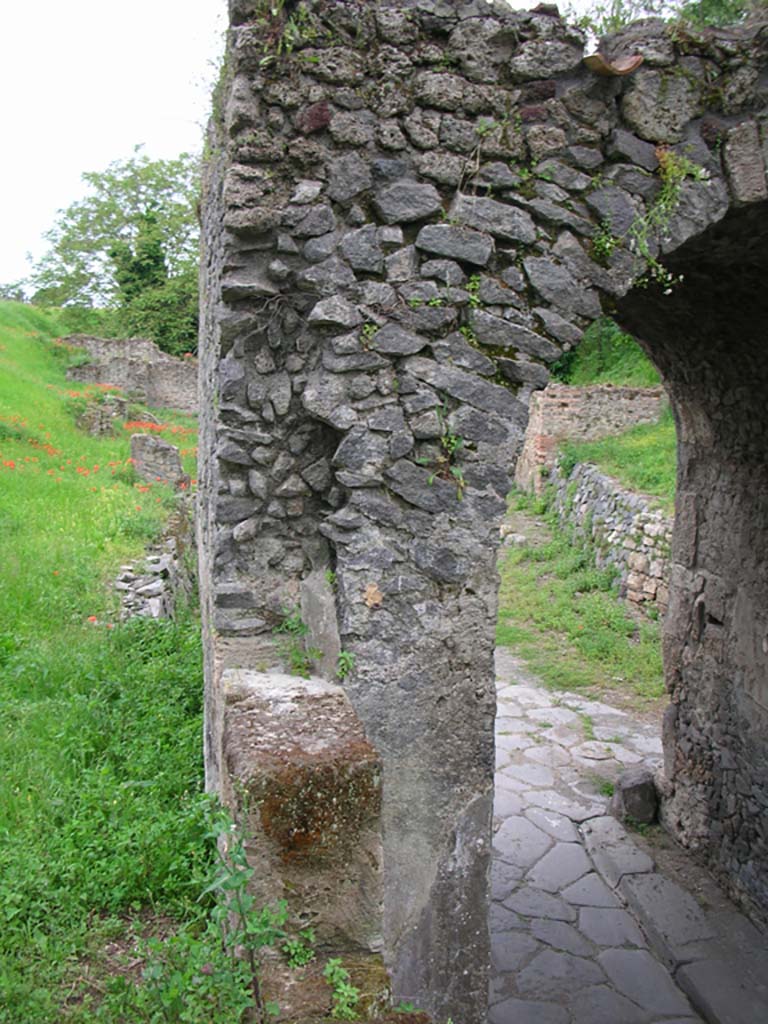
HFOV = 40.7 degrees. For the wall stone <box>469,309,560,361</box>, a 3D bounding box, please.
[{"bbox_3d":[0.404,-0.556,3.361,0.326,0.107,0.190,28,3,-7],"label":"wall stone"}]

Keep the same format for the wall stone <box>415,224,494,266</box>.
[{"bbox_3d":[0.218,-0.851,3.303,0.241,0.095,0.170,13,5,-6],"label":"wall stone"}]

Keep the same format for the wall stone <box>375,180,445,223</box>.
[{"bbox_3d":[0.072,-0.965,3.273,0.207,0.123,0.160,1,6,-5],"label":"wall stone"}]

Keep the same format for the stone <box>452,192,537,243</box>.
[{"bbox_3d":[0.343,-0.928,3.317,0.296,0.105,0.190,20,4,-7],"label":"stone"}]

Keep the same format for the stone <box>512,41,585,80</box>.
[{"bbox_3d":[0.501,-1.413,3.266,0.231,0.102,0.160,-4,6,-5],"label":"stone"}]

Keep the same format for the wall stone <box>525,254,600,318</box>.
[{"bbox_3d":[0.562,-0.720,3.358,0.300,0.128,0.190,37,2,-8],"label":"wall stone"}]

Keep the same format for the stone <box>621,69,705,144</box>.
[{"bbox_3d":[0.876,-1.283,3.333,0.262,0.216,0.200,1,6,-5],"label":"stone"}]

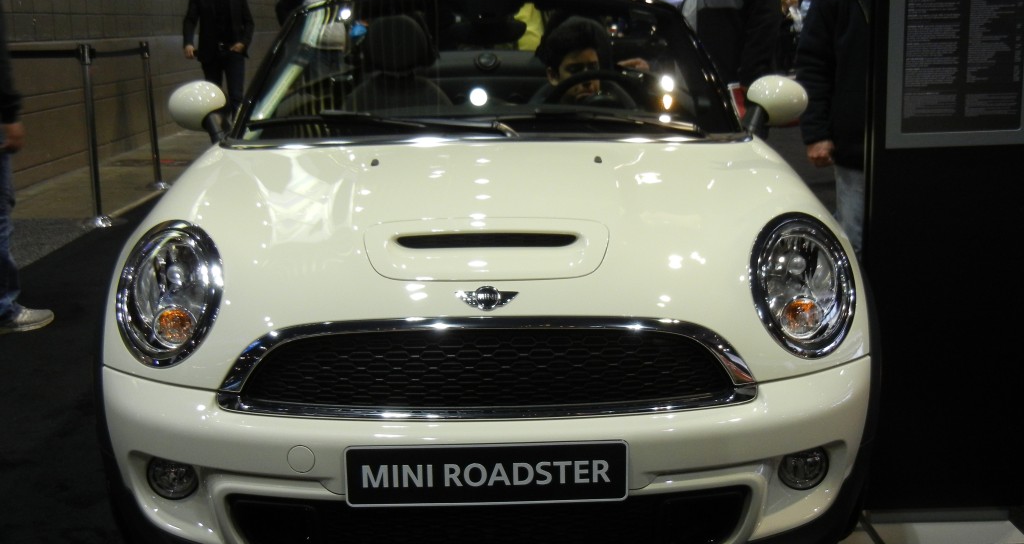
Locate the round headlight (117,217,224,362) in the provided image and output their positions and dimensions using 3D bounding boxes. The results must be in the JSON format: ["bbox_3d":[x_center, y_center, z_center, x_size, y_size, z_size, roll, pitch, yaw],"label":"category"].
[{"bbox_3d":[-0.698,0.045,2.333,0.238,0.270,0.175,1,12,6],"label":"round headlight"}]

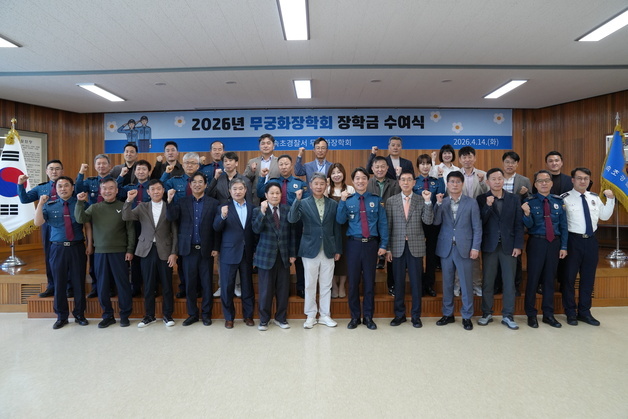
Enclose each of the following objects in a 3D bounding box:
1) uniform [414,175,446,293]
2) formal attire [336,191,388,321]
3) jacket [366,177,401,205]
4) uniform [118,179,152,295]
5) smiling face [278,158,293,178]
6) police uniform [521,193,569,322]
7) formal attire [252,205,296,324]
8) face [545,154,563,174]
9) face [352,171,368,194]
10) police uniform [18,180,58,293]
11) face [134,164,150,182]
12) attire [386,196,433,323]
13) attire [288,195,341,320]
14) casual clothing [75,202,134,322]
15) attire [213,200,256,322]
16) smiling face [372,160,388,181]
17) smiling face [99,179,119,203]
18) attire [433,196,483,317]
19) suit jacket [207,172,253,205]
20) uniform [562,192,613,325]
[{"bbox_3d":[1.412,0.306,5.120,0.440,1.440,0.300,-1,0,3],"label":"uniform"},{"bbox_3d":[0.540,0.523,4.660,0.570,1.470,0.340,0,0,6],"label":"formal attire"},{"bbox_3d":[0.879,-0.056,5.270,0.502,0.705,0.320,0,1,9],"label":"jacket"},{"bbox_3d":[-2.173,0.335,5.200,0.540,1.430,0.330,0,0,-10],"label":"uniform"},{"bbox_3d":[-0.355,-0.527,5.230,0.171,0.275,0.190,0,1,-3],"label":"smiling face"},{"bbox_3d":[2.629,0.520,4.770,0.440,1.419,0.360,0,1,22],"label":"police uniform"},{"bbox_3d":[-0.423,0.591,4.540,0.500,1.310,0.360,-1,0,-3],"label":"formal attire"},{"bbox_3d":[3.018,-0.575,5.270,0.180,0.235,0.190,0,0,22],"label":"face"},{"bbox_3d":[0.500,-0.301,4.500,0.175,0.250,0.200,-1,0,4],"label":"face"},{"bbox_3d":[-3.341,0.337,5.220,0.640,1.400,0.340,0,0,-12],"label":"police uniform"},{"bbox_3d":[-2.109,-0.449,5.150,0.175,0.235,0.200,-1,0,-14],"label":"face"},{"bbox_3d":[1.083,0.528,4.700,0.530,1.430,0.330,0,0,3],"label":"attire"},{"bbox_3d":[0.016,0.525,4.580,0.590,1.380,0.360,-1,0,0],"label":"attire"},{"bbox_3d":[-2.374,0.558,4.770,0.584,1.363,0.360,-1,1,-23],"label":"casual clothing"},{"bbox_3d":[-0.905,0.578,4.770,0.462,1.358,0.360,-1,1,-13],"label":"attire"},{"bbox_3d":[0.815,-0.484,5.130,0.175,0.235,0.190,0,0,7],"label":"smiling face"},{"bbox_3d":[-2.291,-0.212,4.680,0.190,0.250,0.200,-1,0,-18],"label":"smiling face"},{"bbox_3d":[1.641,0.520,4.770,0.509,1.374,0.360,0,1,19],"label":"attire"},{"bbox_3d":[-1.046,-0.108,5.270,0.553,0.706,0.320,0,1,-6],"label":"suit jacket"},{"bbox_3d":[3.051,0.502,4.670,0.570,1.420,0.340,0,0,7],"label":"uniform"}]

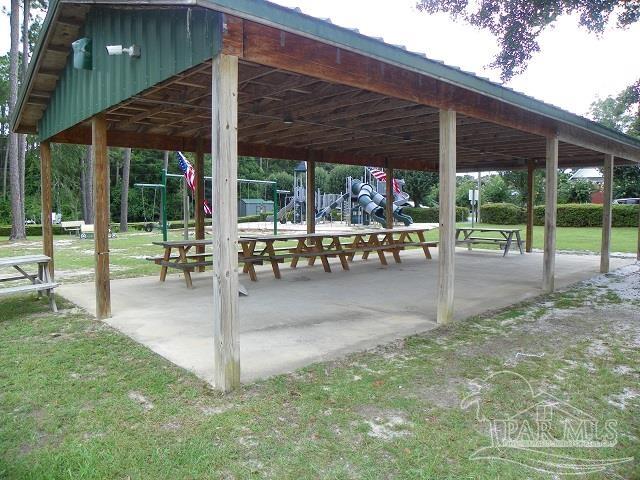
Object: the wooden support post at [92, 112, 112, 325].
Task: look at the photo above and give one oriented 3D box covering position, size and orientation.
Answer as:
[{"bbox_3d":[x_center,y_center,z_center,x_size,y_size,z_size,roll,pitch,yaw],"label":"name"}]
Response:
[{"bbox_3d":[-2.677,-0.272,5.897,0.145,2.570,0.145,-4,6,-42],"label":"wooden support post"}]

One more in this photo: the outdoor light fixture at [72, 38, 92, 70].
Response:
[{"bbox_3d":[-2.818,-2.201,5.704,0.170,0.345,0.210,-4,6,-42],"label":"outdoor light fixture"}]

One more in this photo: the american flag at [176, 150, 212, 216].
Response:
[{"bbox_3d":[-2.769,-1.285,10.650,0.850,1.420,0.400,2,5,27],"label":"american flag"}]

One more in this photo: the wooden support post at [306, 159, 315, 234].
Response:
[{"bbox_3d":[-0.229,-0.766,12.226,0.145,2.600,0.145,-4,6,-42],"label":"wooden support post"}]

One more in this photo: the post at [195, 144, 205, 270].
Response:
[{"bbox_3d":[-2.549,-0.621,10.190,0.145,2.620,0.145,-4,6,-42],"label":"post"}]

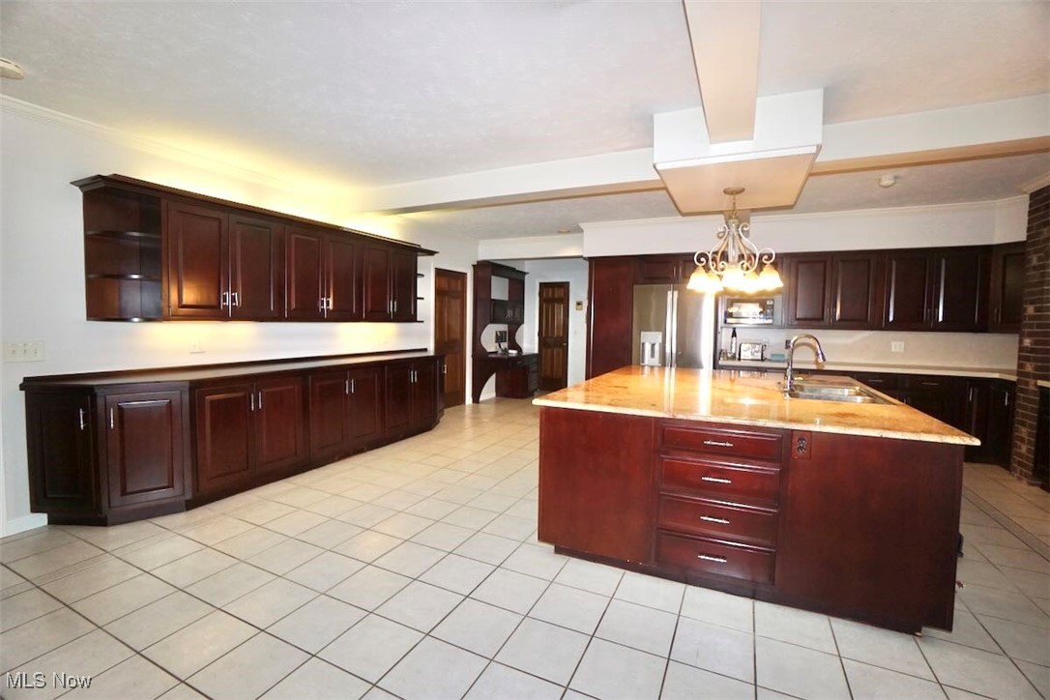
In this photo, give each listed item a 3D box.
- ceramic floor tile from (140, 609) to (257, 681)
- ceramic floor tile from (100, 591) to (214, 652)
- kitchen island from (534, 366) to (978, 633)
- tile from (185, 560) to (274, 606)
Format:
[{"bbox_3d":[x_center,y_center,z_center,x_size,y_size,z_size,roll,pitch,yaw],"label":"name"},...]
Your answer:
[{"bbox_3d":[-1.304,1.186,1.773,0.305,0.010,0.305,2,3,25],"label":"ceramic floor tile"},{"bbox_3d":[-1.585,1.175,1.907,0.305,0.010,0.305,2,3,25],"label":"ceramic floor tile"},{"bbox_3d":[1.451,0.719,3.261,1.900,0.910,2.560,2,3,25],"label":"kitchen island"},{"bbox_3d":[-1.438,1.149,2.145,0.303,0.010,0.303,2,3,25],"label":"tile"}]

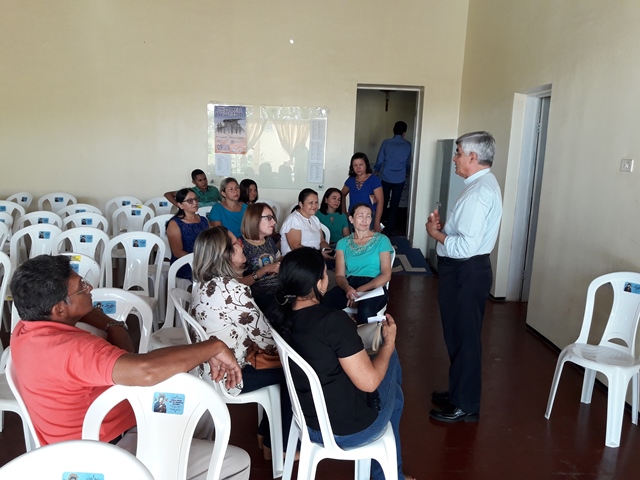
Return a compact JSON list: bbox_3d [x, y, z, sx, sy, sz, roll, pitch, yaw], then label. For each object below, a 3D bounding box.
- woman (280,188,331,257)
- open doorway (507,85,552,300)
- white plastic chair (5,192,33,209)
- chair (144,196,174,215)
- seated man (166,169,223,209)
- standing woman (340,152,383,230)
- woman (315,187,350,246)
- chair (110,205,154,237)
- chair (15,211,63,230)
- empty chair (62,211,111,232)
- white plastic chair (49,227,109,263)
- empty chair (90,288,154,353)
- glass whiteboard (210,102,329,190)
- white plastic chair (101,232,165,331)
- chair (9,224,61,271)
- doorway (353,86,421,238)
[{"bbox_3d":[-0.003,0.161,4.482,0.780,1.187,0.500,11,13,40],"label":"woman"},{"bbox_3d":[2.018,-0.332,5.005,0.200,2.160,0.900,2,10,-2],"label":"open doorway"},{"bbox_3d":[-3.648,-0.098,6.054,0.440,0.879,0.490,5,10,16],"label":"white plastic chair"},{"bbox_3d":[-1.922,-0.044,6.133,0.440,0.879,0.490,1,10,-4],"label":"chair"},{"bbox_3d":[-1.381,-0.172,5.889,0.620,1.255,0.780,-1,10,-16],"label":"seated man"},{"bbox_3d":[0.398,-0.163,5.515,0.480,1.530,0.300,5,10,15],"label":"standing woman"},{"bbox_3d":[0.156,0.076,5.107,0.480,1.153,0.750,0,10,-9],"label":"woman"},{"bbox_3d":[-1.890,0.137,5.137,0.440,0.885,0.520,1,10,-7],"label":"chair"},{"bbox_3d":[-2.522,0.217,4.494,0.440,0.879,0.490,2,10,1],"label":"chair"},{"bbox_3d":[-2.110,0.229,4.555,0.450,0.890,0.520,1,10,-7],"label":"empty chair"},{"bbox_3d":[-1.791,0.389,3.759,0.440,0.885,0.520,1,10,-7],"label":"white plastic chair"},{"bbox_3d":[-0.935,0.701,2.188,0.440,0.885,0.520,0,10,-12],"label":"empty chair"},{"bbox_3d":[-0.715,-1.245,7.008,1.608,1.100,0.030,2,10,-1],"label":"glass whiteboard"},{"bbox_3d":[-1.328,0.422,3.660,0.440,0.885,0.520,0,10,-12],"label":"white plastic chair"},{"bbox_3d":[-2.172,0.352,3.801,0.440,0.879,0.490,3,10,2],"label":"chair"},{"bbox_3d":[0.906,-0.997,7.165,0.895,2.188,0.150,2,10,-1],"label":"doorway"}]

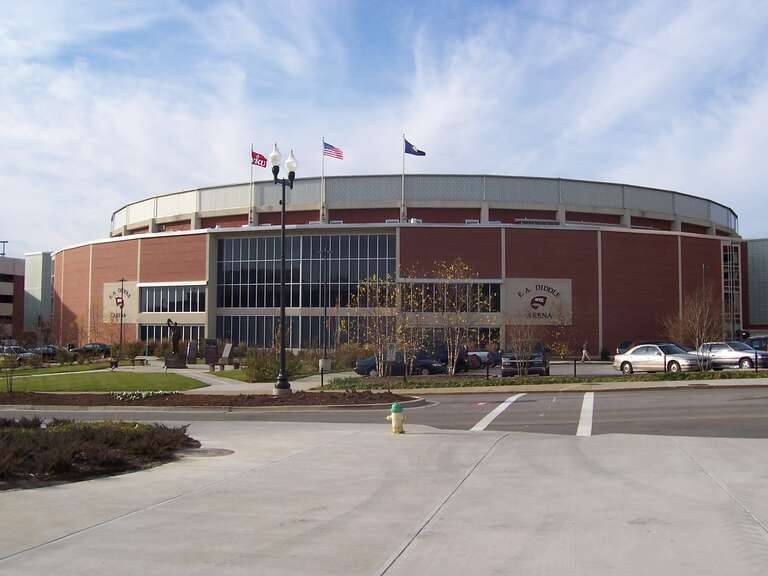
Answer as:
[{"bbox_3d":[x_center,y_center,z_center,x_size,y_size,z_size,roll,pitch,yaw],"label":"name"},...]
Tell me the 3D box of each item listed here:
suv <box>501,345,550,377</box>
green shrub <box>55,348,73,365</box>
[{"bbox_3d":[7.365,3.817,42.850,1.820,1.680,4.500,0,-3,-1],"label":"suv"},{"bbox_3d":[-23.364,4.994,59.802,1.300,1.170,1.250,0,-3,0],"label":"green shrub"}]

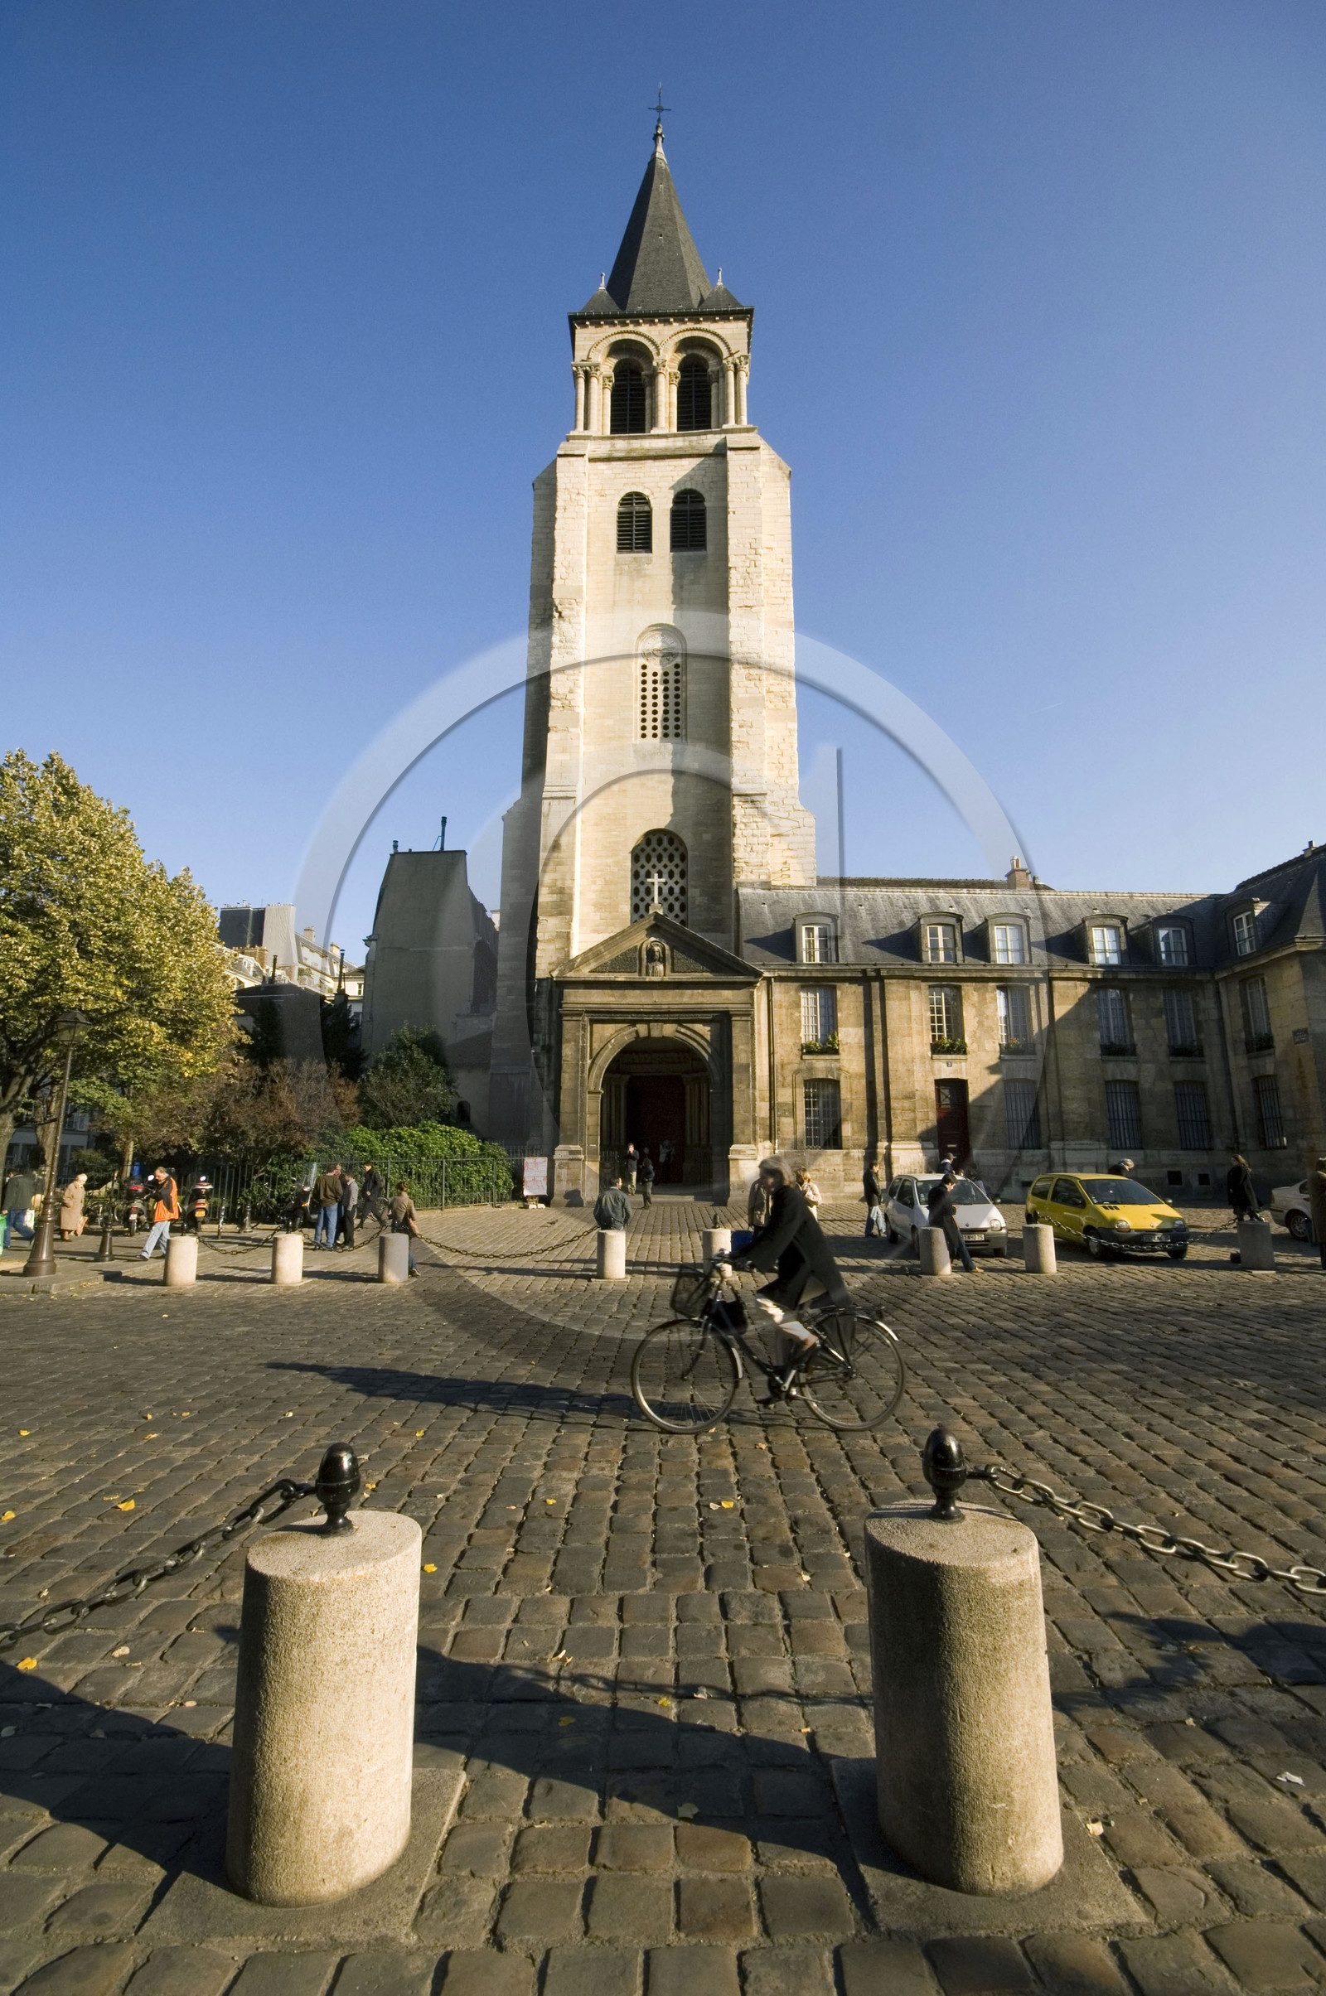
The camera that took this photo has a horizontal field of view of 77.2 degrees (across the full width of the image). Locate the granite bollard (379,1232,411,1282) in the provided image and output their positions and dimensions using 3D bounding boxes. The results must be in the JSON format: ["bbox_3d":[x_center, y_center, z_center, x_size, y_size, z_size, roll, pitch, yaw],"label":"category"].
[{"bbox_3d":[-4.173,4.031,12.883,0.430,0.680,0.430,0,-11,0],"label":"granite bollard"}]

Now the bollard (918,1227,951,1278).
[{"bbox_3d":[4.225,3.977,12.898,0.420,0.690,0.420,0,-11,0],"label":"bollard"}]

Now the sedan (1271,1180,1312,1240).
[{"bbox_3d":[14.801,4.415,17.175,1.740,1.410,4.450,0,-11,3],"label":"sedan"}]

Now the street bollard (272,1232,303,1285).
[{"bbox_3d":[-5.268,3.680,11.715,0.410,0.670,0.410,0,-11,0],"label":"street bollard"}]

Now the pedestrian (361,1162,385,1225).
[{"bbox_3d":[-7.675,5.251,22.098,0.750,1.716,0.500,5,-12,-23],"label":"pedestrian"}]

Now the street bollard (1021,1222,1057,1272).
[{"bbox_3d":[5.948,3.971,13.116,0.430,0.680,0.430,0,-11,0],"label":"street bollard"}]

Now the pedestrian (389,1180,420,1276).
[{"bbox_3d":[-4.178,3.700,13.284,0.520,1.479,0.620,-4,-12,20],"label":"pedestrian"}]

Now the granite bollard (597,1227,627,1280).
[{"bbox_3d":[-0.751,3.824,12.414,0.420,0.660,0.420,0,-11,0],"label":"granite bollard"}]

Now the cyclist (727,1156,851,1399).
[{"bbox_3d":[0.815,1.846,5.498,0.820,1.548,0.520,1,-11,-3],"label":"cyclist"}]

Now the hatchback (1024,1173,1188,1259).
[{"bbox_3d":[8.430,4.160,15.970,1.630,1.420,3.430,1,-11,-2],"label":"hatchback"}]

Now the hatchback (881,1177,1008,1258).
[{"bbox_3d":[5.486,4.288,16.415,1.630,1.420,3.430,-1,-11,4],"label":"hatchback"}]

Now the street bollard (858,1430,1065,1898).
[{"bbox_3d":[0.785,1.667,2.228,0.440,0.950,0.440,0,-11,0],"label":"street bollard"}]

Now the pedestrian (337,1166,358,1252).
[{"bbox_3d":[-6.686,4.531,17.810,0.360,1.638,0.480,-1,-11,6],"label":"pedestrian"}]

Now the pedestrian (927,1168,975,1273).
[{"bbox_3d":[4.616,3.572,13.110,0.820,1.573,0.500,2,-11,-11],"label":"pedestrian"}]

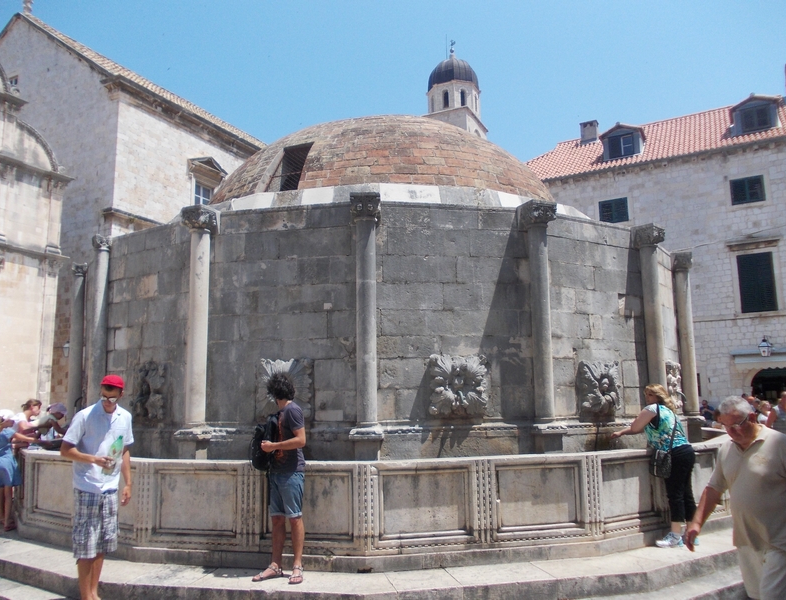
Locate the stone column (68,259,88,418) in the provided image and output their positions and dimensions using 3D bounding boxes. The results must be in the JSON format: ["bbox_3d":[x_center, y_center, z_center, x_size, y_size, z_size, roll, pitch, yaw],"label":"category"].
[{"bbox_3d":[-4.826,0.589,9.967,0.270,2.445,0.270,3,-9,-21],"label":"stone column"}]

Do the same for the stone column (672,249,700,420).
[{"bbox_3d":[4.418,0.514,9.763,0.310,2.445,0.300,-4,-9,24],"label":"stone column"}]

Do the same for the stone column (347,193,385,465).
[{"bbox_3d":[-0.274,0.284,6.783,0.330,2.804,0.340,0,-8,1],"label":"stone column"}]

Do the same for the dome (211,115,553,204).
[{"bbox_3d":[-0.174,-2.122,12.189,6.630,2.069,6.630,0,-8,0],"label":"dome"}]

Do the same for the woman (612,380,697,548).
[{"bbox_3d":[2.783,1.709,6.874,0.780,1.650,0.520,-6,-10,36],"label":"woman"}]

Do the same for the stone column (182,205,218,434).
[{"bbox_3d":[-2.181,0.177,7.228,0.320,2.445,0.330,-4,-9,24],"label":"stone column"}]

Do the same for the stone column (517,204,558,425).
[{"bbox_3d":[1.648,0.147,7.144,0.320,2.445,0.340,3,-9,-21],"label":"stone column"}]

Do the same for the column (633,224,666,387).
[{"bbox_3d":[3.296,0.290,8.181,0.320,2.445,0.330,8,-11,-43],"label":"column"}]

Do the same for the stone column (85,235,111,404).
[{"bbox_3d":[-3.779,0.346,8.337,0.270,2.445,0.270,8,-11,-43],"label":"stone column"}]

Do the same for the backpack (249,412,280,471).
[{"bbox_3d":[-1.128,1.251,5.680,0.230,0.470,0.300,2,-9,-15],"label":"backpack"}]

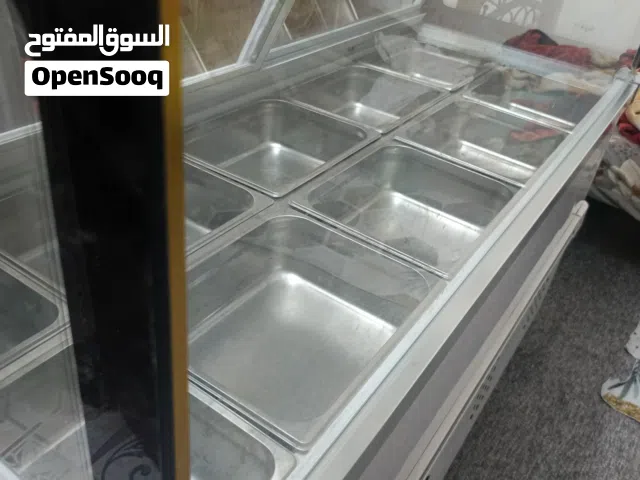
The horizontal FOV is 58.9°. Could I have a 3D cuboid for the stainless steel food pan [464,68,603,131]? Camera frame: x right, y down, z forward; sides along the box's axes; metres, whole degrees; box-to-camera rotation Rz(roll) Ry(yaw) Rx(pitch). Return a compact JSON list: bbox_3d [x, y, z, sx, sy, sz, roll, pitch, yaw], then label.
[{"bbox_3d":[0.510,-0.309,1.405,0.265,0.100,0.325,26,39,24],"label":"stainless steel food pan"}]

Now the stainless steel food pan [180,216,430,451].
[{"bbox_3d":[-0.042,0.109,0.706,0.265,0.100,0.325,26,39,24],"label":"stainless steel food pan"}]

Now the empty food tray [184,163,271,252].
[{"bbox_3d":[-0.275,-0.005,0.821,0.265,0.100,0.325,26,39,24],"label":"empty food tray"}]

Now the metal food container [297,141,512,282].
[{"bbox_3d":[0.140,-0.033,0.941,0.265,0.100,0.325,26,39,23],"label":"metal food container"}]

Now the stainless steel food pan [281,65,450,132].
[{"bbox_3d":[0.092,-0.286,1.285,0.265,0.100,0.325,26,39,23],"label":"stainless steel food pan"}]

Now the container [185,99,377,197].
[{"bbox_3d":[-0.088,-0.143,1.048,0.265,0.100,0.325,26,39,23],"label":"container"}]

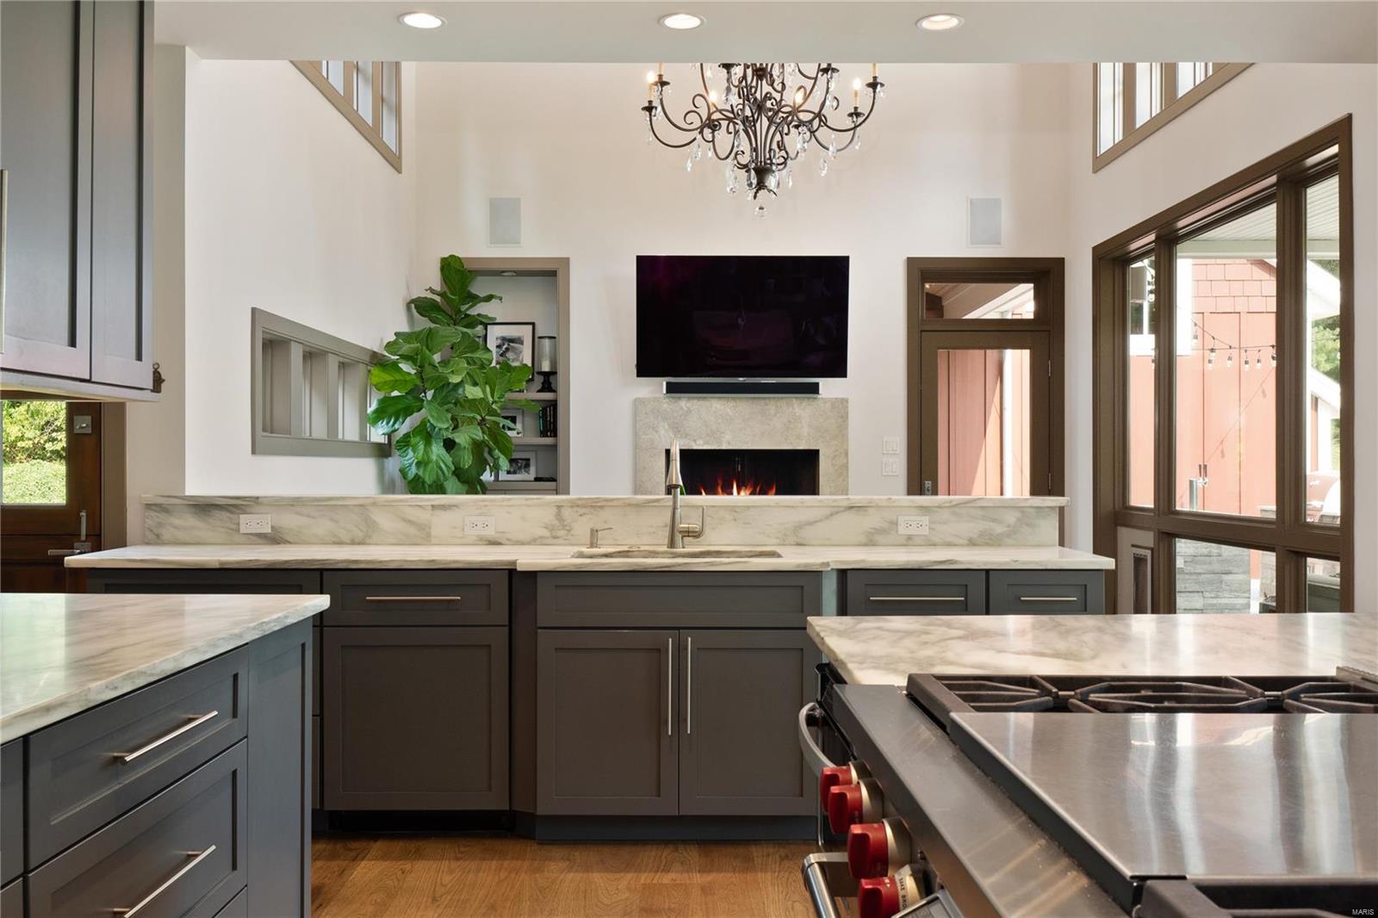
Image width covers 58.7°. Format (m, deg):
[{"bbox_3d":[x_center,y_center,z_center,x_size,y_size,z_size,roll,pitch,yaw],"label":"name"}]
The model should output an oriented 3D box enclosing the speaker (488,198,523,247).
[{"bbox_3d":[-1.260,-1.624,8.410,0.230,0.338,0.050,0,0,0],"label":"speaker"}]

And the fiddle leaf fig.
[{"bbox_3d":[-1.354,0.030,7.020,0.950,2.410,0.920,0,0,0],"label":"fiddle leaf fig"}]

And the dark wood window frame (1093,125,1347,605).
[{"bbox_3d":[2.735,-0.120,6.450,0.180,2.520,3.110,0,0,0],"label":"dark wood window frame"}]

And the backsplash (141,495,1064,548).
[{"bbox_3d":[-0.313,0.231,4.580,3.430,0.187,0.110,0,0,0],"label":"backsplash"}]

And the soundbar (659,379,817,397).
[{"bbox_3d":[0.364,-0.478,8.340,1.070,0.086,0.100,0,0,0],"label":"soundbar"}]

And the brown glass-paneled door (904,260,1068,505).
[{"bbox_3d":[2.035,-0.070,8.450,1.085,2.610,0.140,0,0,0],"label":"brown glass-paneled door"}]

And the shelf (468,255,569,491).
[{"bbox_3d":[-1.257,-0.070,8.530,0.887,2.610,0.320,0,0,0],"label":"shelf"}]

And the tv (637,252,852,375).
[{"bbox_3d":[0.366,-0.965,8.330,1.447,0.826,0.070,0,3,0],"label":"tv"}]

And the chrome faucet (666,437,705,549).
[{"bbox_3d":[-0.007,0.122,4.325,0.137,0.400,0.260,0,0,0],"label":"chrome faucet"}]

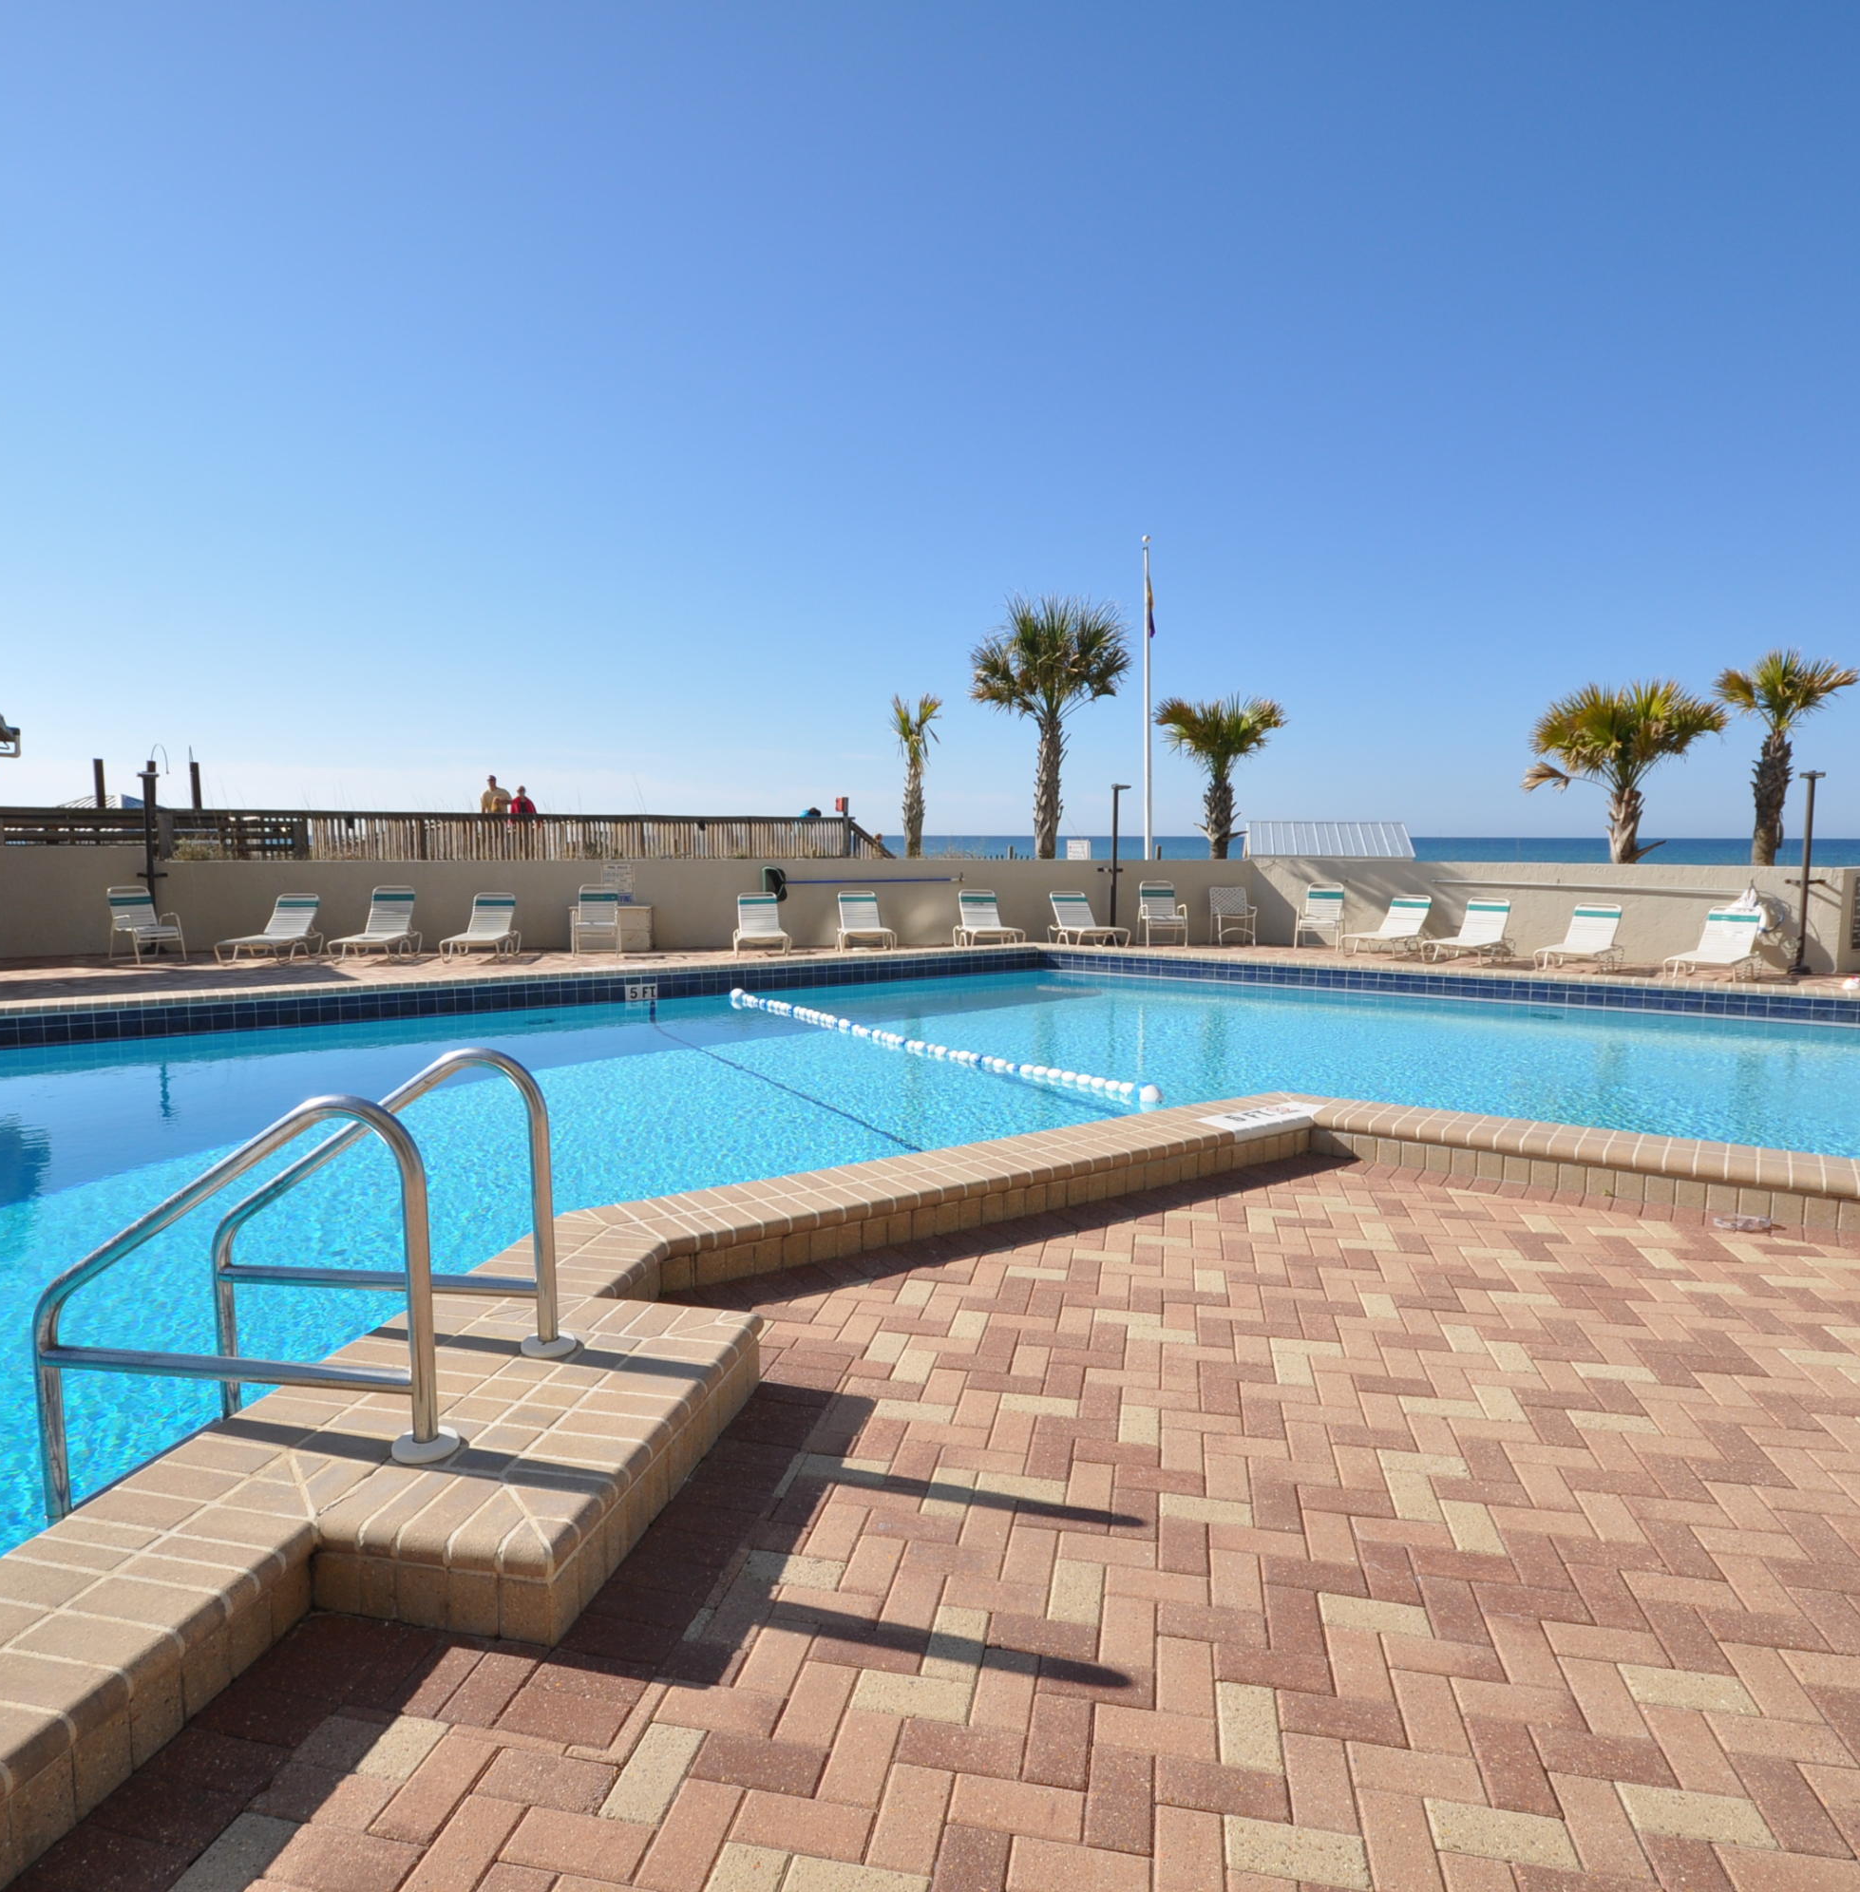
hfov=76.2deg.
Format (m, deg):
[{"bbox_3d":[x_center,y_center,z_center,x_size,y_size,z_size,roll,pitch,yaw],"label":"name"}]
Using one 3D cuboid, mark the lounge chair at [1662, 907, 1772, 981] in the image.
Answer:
[{"bbox_3d":[8.809,-0.028,13.305,0.660,0.740,1.600,5,7,43],"label":"lounge chair"}]

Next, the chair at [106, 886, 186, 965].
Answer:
[{"bbox_3d":[-9.623,-0.268,14.538,0.720,0.910,0.620,4,7,38],"label":"chair"}]

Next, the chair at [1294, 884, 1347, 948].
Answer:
[{"bbox_3d":[5.371,-0.405,16.330,0.600,0.900,0.660,3,6,28],"label":"chair"}]

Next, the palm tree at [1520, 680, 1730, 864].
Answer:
[{"bbox_3d":[10.524,-1.951,18.070,2.750,4.100,2.750,3,6,30],"label":"palm tree"}]

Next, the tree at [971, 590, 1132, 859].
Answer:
[{"bbox_3d":[2.093,-3.124,20.800,2.800,5.839,2.800,1,5,6],"label":"tree"}]

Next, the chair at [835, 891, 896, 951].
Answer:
[{"bbox_3d":[-0.891,-0.364,16.242,0.640,0.799,1.546,-1,5,-10],"label":"chair"}]

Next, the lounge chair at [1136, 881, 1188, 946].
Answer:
[{"bbox_3d":[3.271,-0.453,16.778,0.590,0.900,0.660,0,5,-3],"label":"lounge chair"}]

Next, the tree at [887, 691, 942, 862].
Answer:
[{"bbox_3d":[-0.248,-2.300,20.174,0.920,3.936,0.920,0,5,0],"label":"tree"}]

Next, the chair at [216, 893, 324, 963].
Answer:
[{"bbox_3d":[-8.237,-0.237,14.861,0.660,0.790,1.580,-1,5,-9],"label":"chair"}]

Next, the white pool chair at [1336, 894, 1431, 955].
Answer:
[{"bbox_3d":[6.088,-0.265,15.648,0.640,0.750,1.648,5,7,40],"label":"white pool chair"}]

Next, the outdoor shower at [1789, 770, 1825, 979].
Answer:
[{"bbox_3d":[10.390,-0.846,14.020,0.420,2.392,0.400,5,7,40],"label":"outdoor shower"}]

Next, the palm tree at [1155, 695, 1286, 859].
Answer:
[{"bbox_3d":[5.425,-2.494,22.365,2.400,4.309,2.400,1,6,14],"label":"palm tree"}]

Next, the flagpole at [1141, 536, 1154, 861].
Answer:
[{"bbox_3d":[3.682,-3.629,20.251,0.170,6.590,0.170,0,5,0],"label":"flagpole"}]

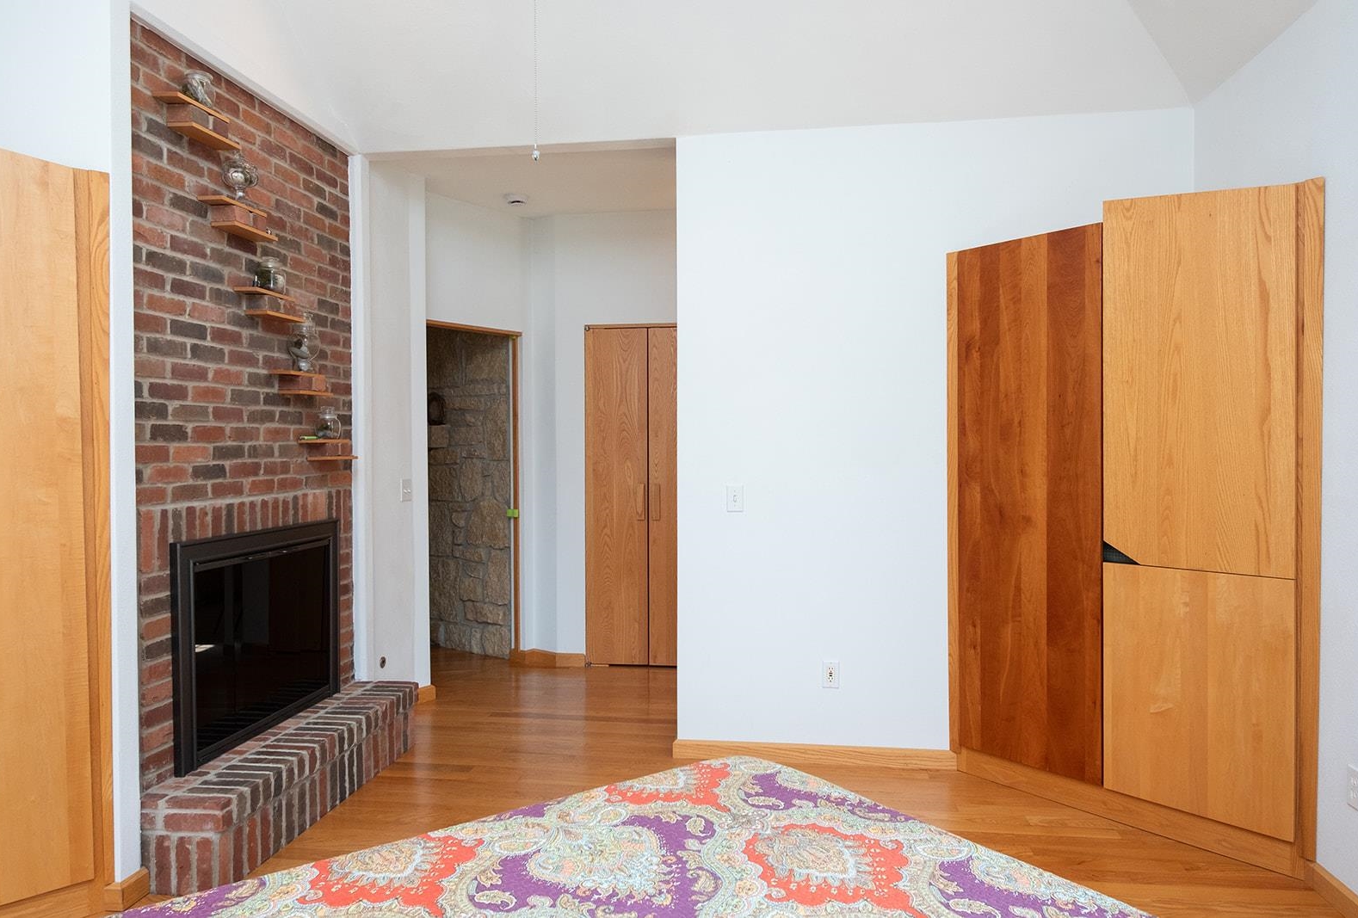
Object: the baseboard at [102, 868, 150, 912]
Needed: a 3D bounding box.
[{"bbox_3d":[-1.619,1.264,2.707,0.050,0.077,0.125,0,1,8],"label":"baseboard"}]

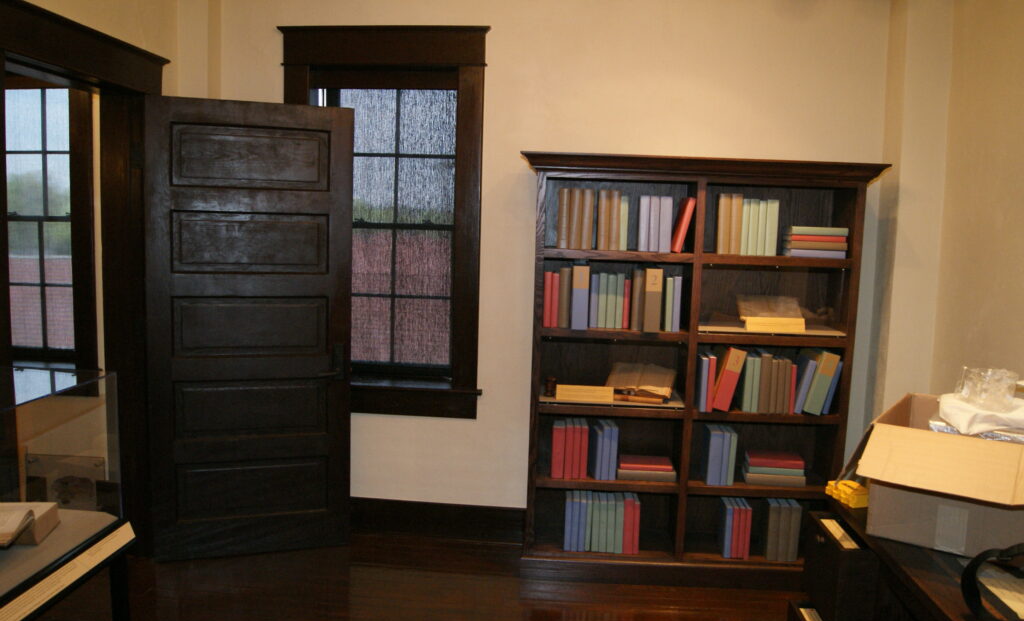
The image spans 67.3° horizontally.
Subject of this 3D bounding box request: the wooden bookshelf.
[{"bbox_3d":[0.780,0.289,3.486,1.521,1.889,0.394,2,6,3],"label":"wooden bookshelf"}]

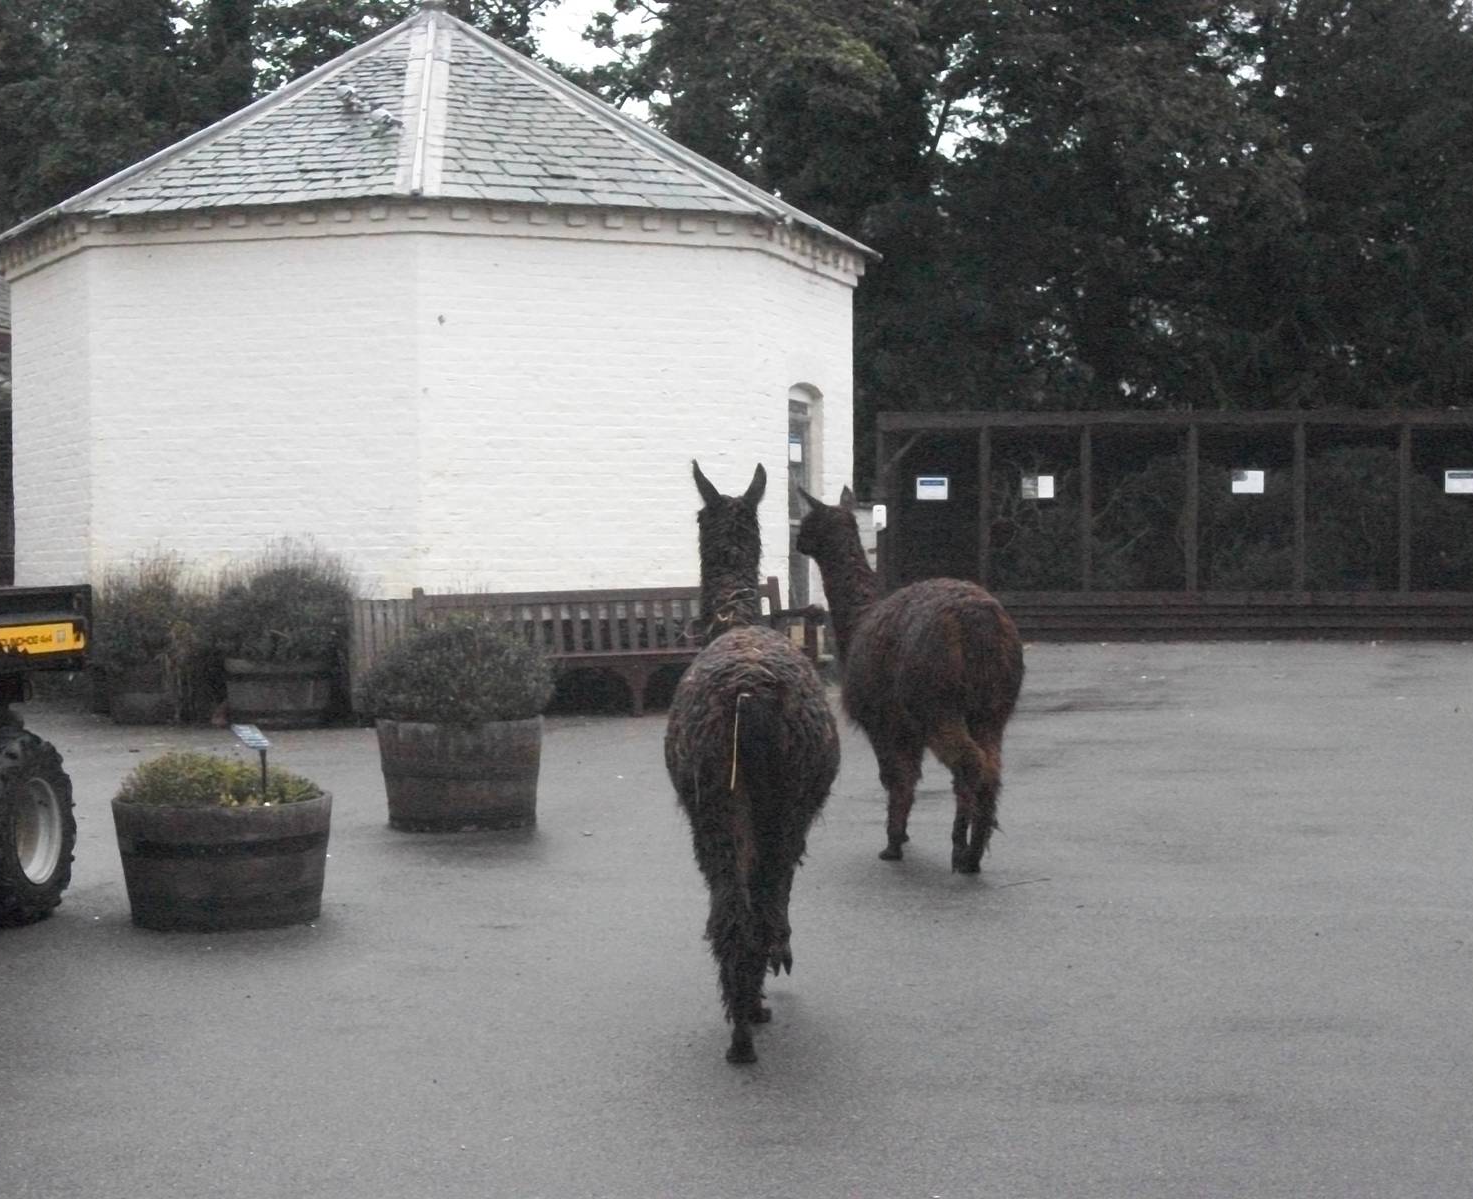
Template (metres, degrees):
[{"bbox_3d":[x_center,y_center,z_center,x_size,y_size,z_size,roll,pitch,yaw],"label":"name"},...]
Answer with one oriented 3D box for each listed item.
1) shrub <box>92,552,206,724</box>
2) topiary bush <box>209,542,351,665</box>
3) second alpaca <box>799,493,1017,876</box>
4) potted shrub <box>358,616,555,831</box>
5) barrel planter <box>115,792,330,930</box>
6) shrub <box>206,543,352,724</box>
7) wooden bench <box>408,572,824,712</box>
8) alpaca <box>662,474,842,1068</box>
[{"bbox_3d":[-3.791,0.247,18.416,0.760,1.070,0.740,0,2,0],"label":"shrub"},{"bbox_3d":[-2.870,0.020,18.009,0.910,0.760,0.850,0,2,0],"label":"topiary bush"},{"bbox_3d":[0.676,0.275,11.014,0.480,1.430,1.180,-1,2,-28],"label":"second alpaca"},{"bbox_3d":[-1.182,0.529,12.172,0.840,0.870,0.820,0,2,0],"label":"potted shrub"},{"bbox_3d":[-1.683,0.847,9.431,0.715,0.410,0.715,0,2,0],"label":"barrel planter"},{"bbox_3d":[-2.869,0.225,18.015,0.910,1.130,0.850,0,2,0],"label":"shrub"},{"bbox_3d":[-0.719,0.323,18.700,2.620,0.870,0.620,-1,2,-31],"label":"wooden bench"},{"bbox_3d":[0.027,0.376,7.415,0.450,1.460,1.200,0,2,-4],"label":"alpaca"}]

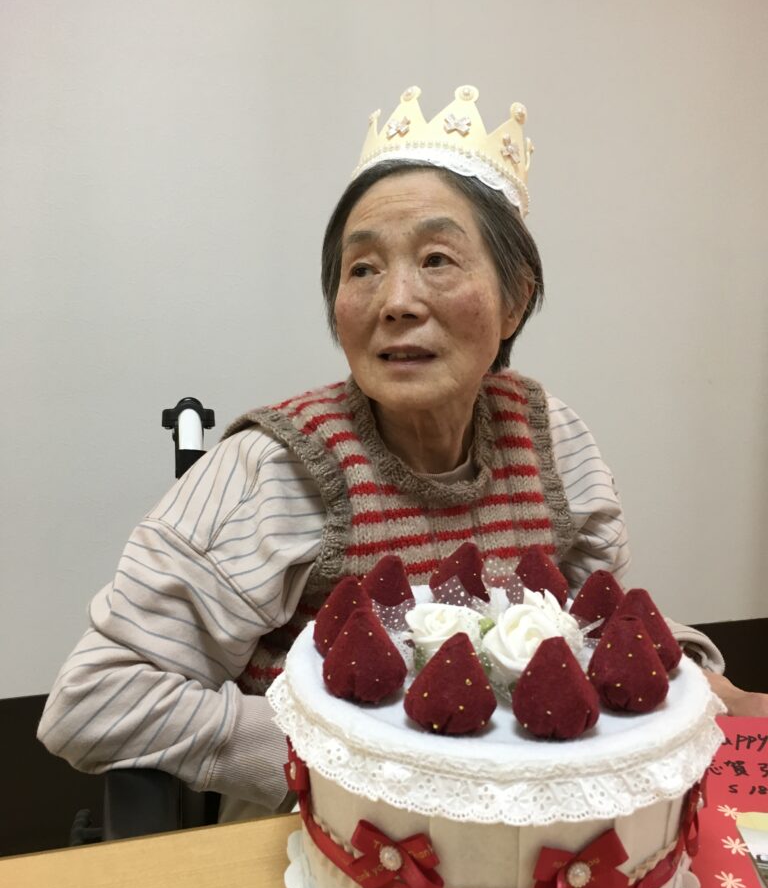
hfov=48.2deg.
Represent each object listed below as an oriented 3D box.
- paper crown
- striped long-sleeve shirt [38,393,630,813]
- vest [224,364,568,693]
[{"bbox_3d":[0.052,-0.233,0.750,0.157,0.086,0.157,7,-15,19],"label":"paper crown"},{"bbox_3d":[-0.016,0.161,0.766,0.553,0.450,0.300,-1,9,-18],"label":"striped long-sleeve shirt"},{"bbox_3d":[0.006,0.148,0.803,0.330,0.435,0.240,-1,9,-18],"label":"vest"}]

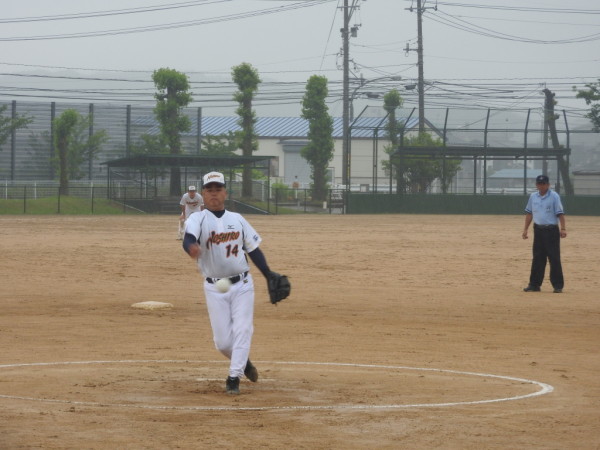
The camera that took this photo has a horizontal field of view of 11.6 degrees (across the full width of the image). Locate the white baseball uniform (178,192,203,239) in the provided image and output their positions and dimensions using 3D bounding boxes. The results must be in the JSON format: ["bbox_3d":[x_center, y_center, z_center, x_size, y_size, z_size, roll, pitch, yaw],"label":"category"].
[{"bbox_3d":[-2.474,-0.217,67.200,0.620,1.050,0.580,1,1,-2],"label":"white baseball uniform"}]

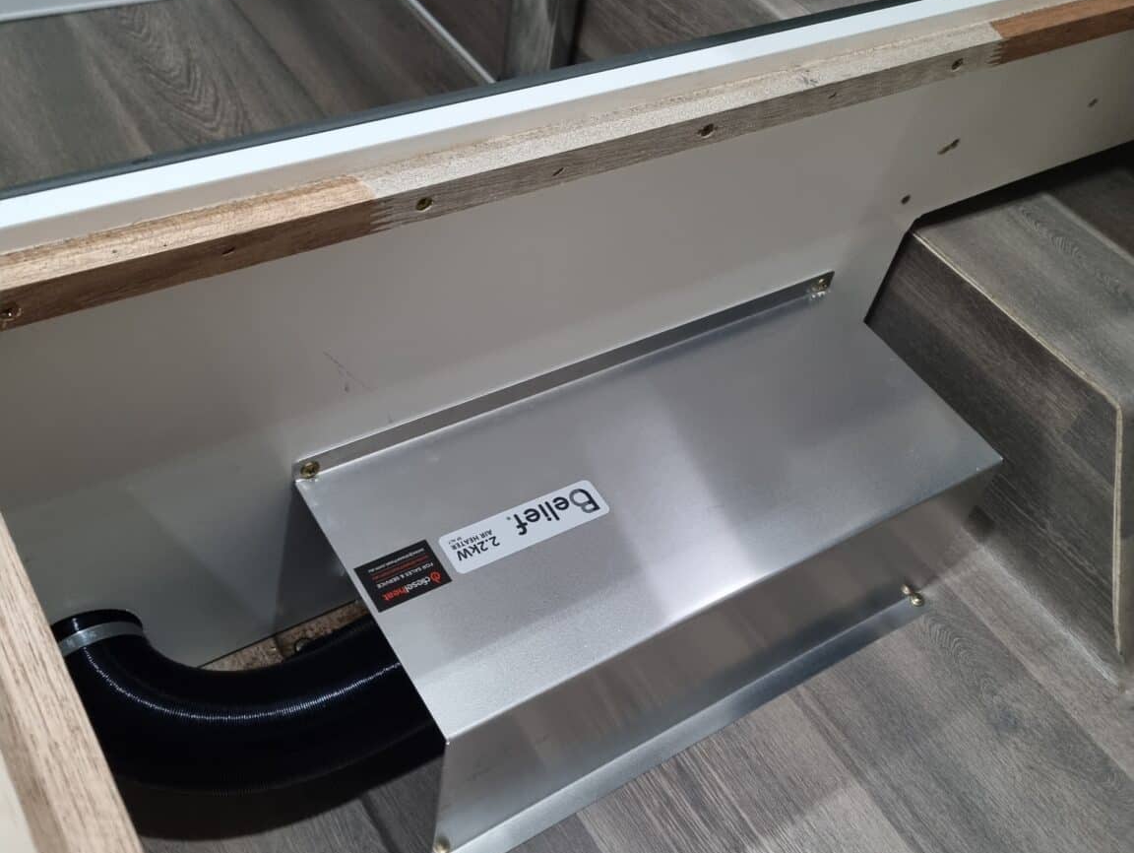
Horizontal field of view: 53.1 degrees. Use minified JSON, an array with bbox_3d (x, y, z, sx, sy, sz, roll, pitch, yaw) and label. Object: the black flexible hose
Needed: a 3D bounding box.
[{"bbox_3d":[-0.184,0.153,0.631,0.189,0.080,0.141,-21,54,-27],"label":"black flexible hose"}]

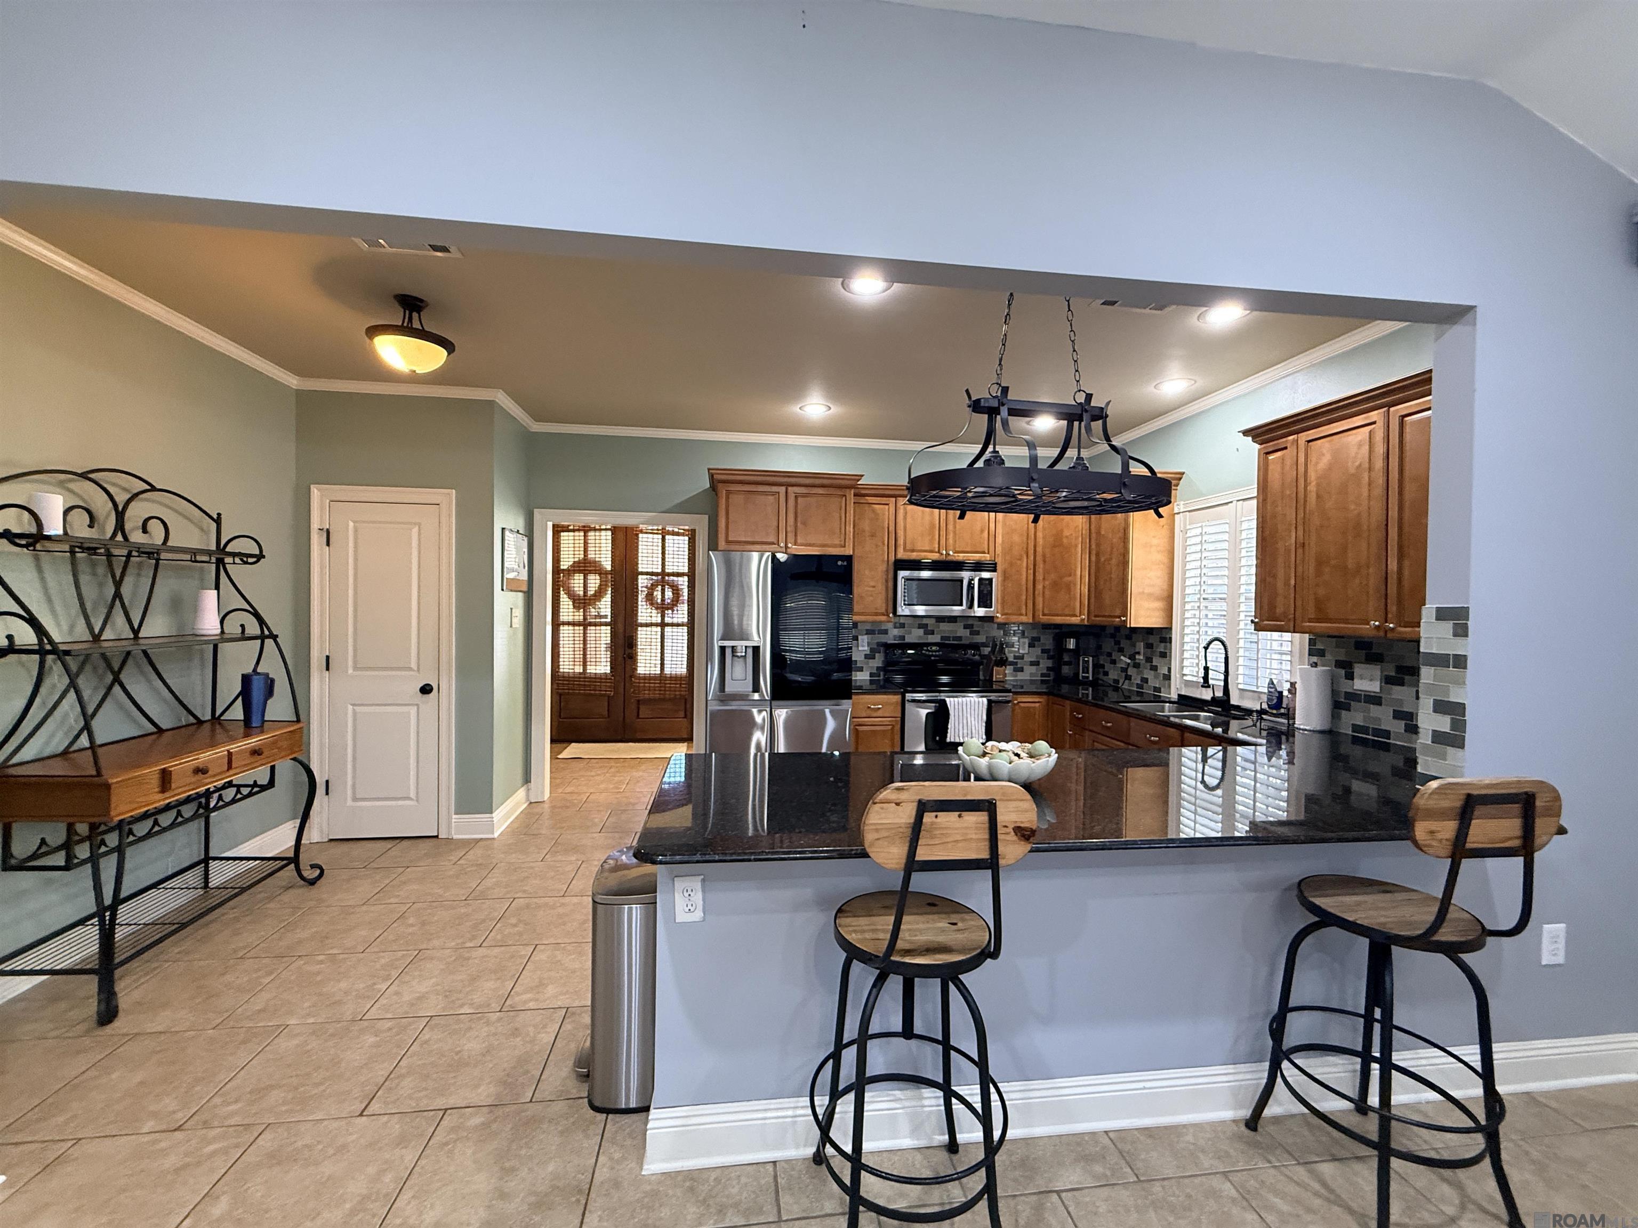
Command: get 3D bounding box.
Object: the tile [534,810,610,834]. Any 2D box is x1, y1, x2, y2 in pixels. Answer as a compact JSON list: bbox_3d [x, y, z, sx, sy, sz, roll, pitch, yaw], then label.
[{"bbox_3d":[-1.650,1.389,4.404,0.458,0.010,0.462,1,1,-8],"label":"tile"}]

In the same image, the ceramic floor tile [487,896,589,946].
[{"bbox_3d":[-1.230,1.412,3.055,0.458,0.010,0.462,1,1,-8],"label":"ceramic floor tile"}]

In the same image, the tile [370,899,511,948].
[{"bbox_3d":[-1.696,1.414,3.009,0.457,0.010,0.457,1,1,-8],"label":"tile"}]

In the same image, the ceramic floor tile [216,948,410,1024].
[{"bbox_3d":[-1.850,1.410,2.500,0.458,0.010,0.462,1,1,-8],"label":"ceramic floor tile"}]

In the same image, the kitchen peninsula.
[{"bbox_3d":[0.741,0.992,2.081,2.475,0.910,1.030,1,1,-8],"label":"kitchen peninsula"}]

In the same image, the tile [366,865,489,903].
[{"bbox_3d":[-1.978,1.396,3.420,0.458,0.010,0.462,1,1,-8],"label":"tile"}]

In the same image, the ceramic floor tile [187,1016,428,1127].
[{"bbox_3d":[-1.530,1.396,2.035,0.450,0.012,0.450,1,0,-8],"label":"ceramic floor tile"}]

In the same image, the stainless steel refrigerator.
[{"bbox_3d":[-0.284,0.506,4.566,0.912,1.785,0.830,1,0,-8],"label":"stainless steel refrigerator"}]

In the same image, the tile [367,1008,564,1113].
[{"bbox_3d":[-1.116,1.443,2.158,0.457,0.010,0.457,1,1,-8],"label":"tile"}]

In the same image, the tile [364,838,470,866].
[{"bbox_3d":[-2.277,1.385,3.860,0.457,0.010,0.457,1,1,-8],"label":"tile"}]

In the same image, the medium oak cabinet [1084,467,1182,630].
[{"bbox_3d":[2.126,-0.415,4.540,0.350,1.010,0.480,1,1,-8],"label":"medium oak cabinet"}]

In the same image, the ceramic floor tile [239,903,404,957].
[{"bbox_3d":[-2.155,1.408,2.948,0.457,0.010,0.457,1,1,-8],"label":"ceramic floor tile"}]

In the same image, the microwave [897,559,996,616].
[{"bbox_3d":[0.887,-0.185,4.937,0.752,0.407,0.400,1,1,-8],"label":"microwave"}]

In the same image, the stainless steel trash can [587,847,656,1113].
[{"bbox_3d":[-0.585,1.098,2.104,0.275,0.700,0.390,1,1,-8],"label":"stainless steel trash can"}]

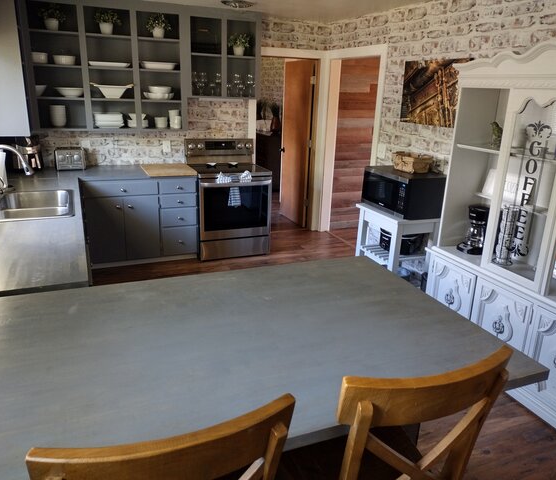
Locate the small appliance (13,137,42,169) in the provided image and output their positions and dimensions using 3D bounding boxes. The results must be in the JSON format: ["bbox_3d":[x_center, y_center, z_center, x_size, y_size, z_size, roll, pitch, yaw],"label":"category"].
[{"bbox_3d":[-2.313,-0.793,4.635,0.188,0.307,0.218,-11,21,-35],"label":"small appliance"}]

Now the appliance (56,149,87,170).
[{"bbox_3d":[-1.983,-0.775,4.790,0.272,0.198,0.218,-6,19,-24],"label":"appliance"}]

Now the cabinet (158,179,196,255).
[{"bbox_3d":[-1.065,-0.280,5.147,0.361,0.832,0.584,-5,19,-21],"label":"cabinet"}]

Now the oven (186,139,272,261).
[{"bbox_3d":[-0.525,-0.439,5.270,0.749,1.163,0.693,-5,19,-21],"label":"oven"}]

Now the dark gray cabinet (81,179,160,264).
[{"bbox_3d":[-1.565,-0.238,4.953,0.693,0.842,0.584,-5,19,-21],"label":"dark gray cabinet"}]

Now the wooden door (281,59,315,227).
[{"bbox_3d":[0.235,-1.207,6.365,0.044,2.000,0.752,-6,19,-24],"label":"wooden door"}]

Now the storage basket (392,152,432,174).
[{"bbox_3d":[1.101,-0.629,4.076,0.208,0.129,0.277,-5,19,-21],"label":"storage basket"}]

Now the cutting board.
[{"bbox_3d":[-1.094,-0.687,4.969,0.446,0.025,0.564,-5,19,-21],"label":"cutting board"}]

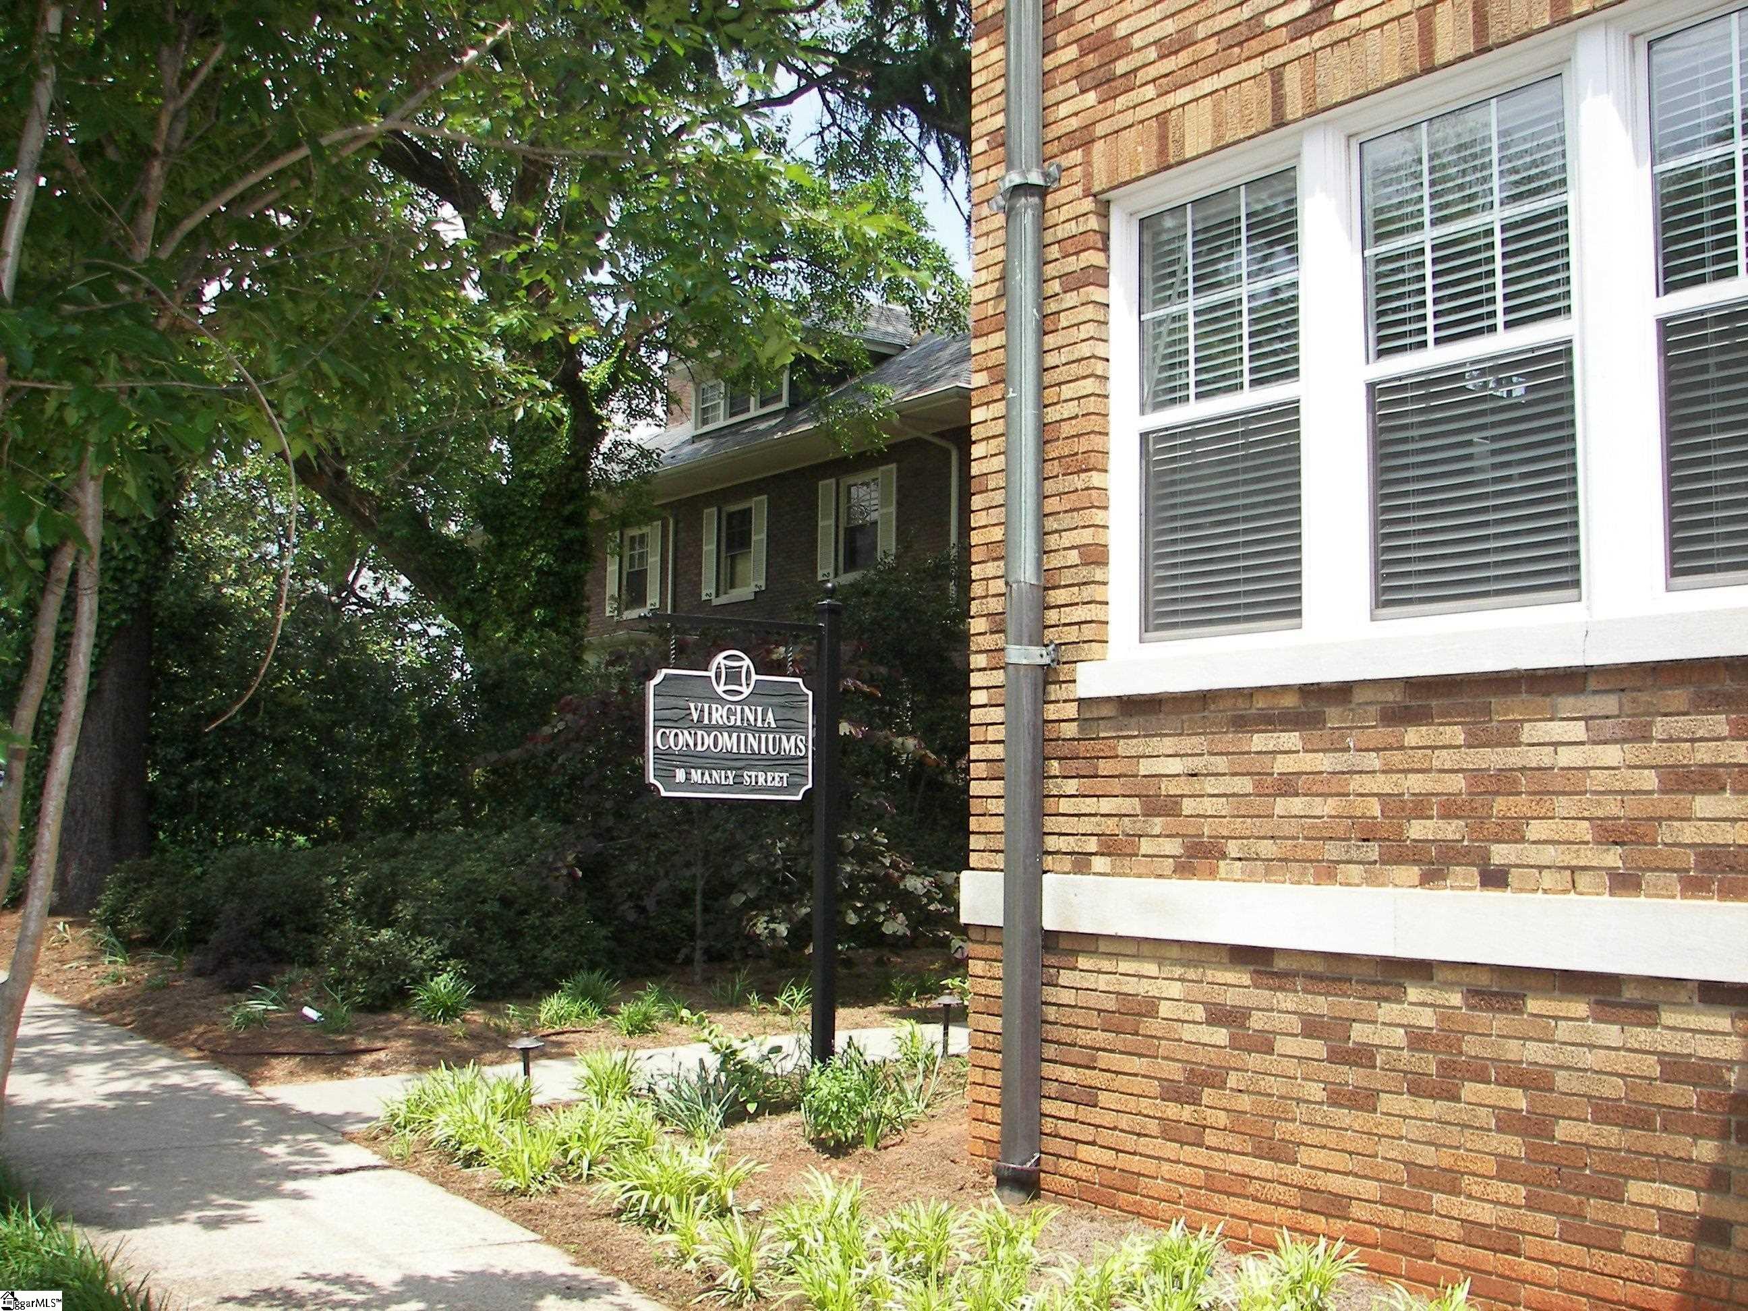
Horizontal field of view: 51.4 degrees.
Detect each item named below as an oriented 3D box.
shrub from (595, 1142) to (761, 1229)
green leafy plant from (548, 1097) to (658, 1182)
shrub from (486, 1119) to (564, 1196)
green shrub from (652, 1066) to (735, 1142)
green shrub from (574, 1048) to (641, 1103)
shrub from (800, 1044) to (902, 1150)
[{"bbox_3d":[-0.680,1.840,6.381,0.584,0.276,0.438,1,-5,-6],"label":"shrub"},{"bbox_3d":[-1.048,1.866,7.053,0.423,0.299,0.402,1,-5,-8],"label":"green leafy plant"},{"bbox_3d":[-1.307,1.874,6.813,0.291,0.258,0.306,1,-5,-11],"label":"shrub"},{"bbox_3d":[-0.774,1.923,7.832,0.358,0.306,0.340,1,-5,-5],"label":"green shrub"},{"bbox_3d":[-1.258,1.996,8.606,0.316,0.271,0.316,1,-5,-8],"label":"green shrub"},{"bbox_3d":[-0.095,1.838,7.609,0.428,0.416,0.406,0,-5,-1],"label":"shrub"}]

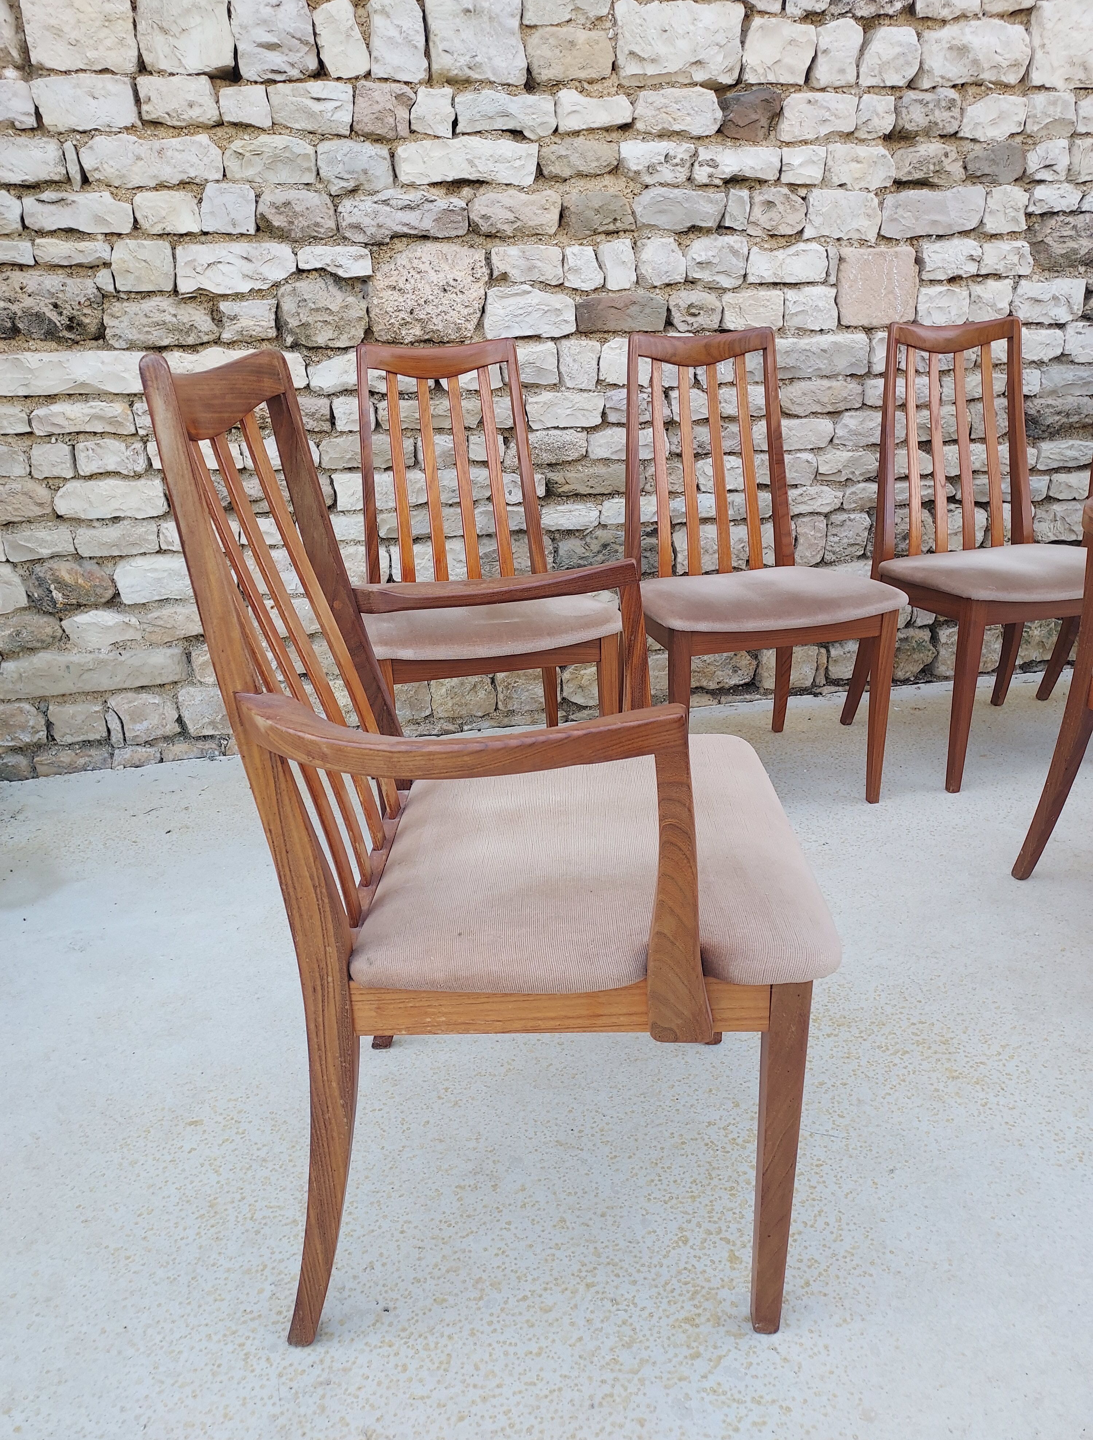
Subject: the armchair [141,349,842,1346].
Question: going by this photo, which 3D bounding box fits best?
[{"bbox_3d":[-0.016,0.105,1.124,0.563,0.992,0.560,-2,21,2],"label":"armchair"}]

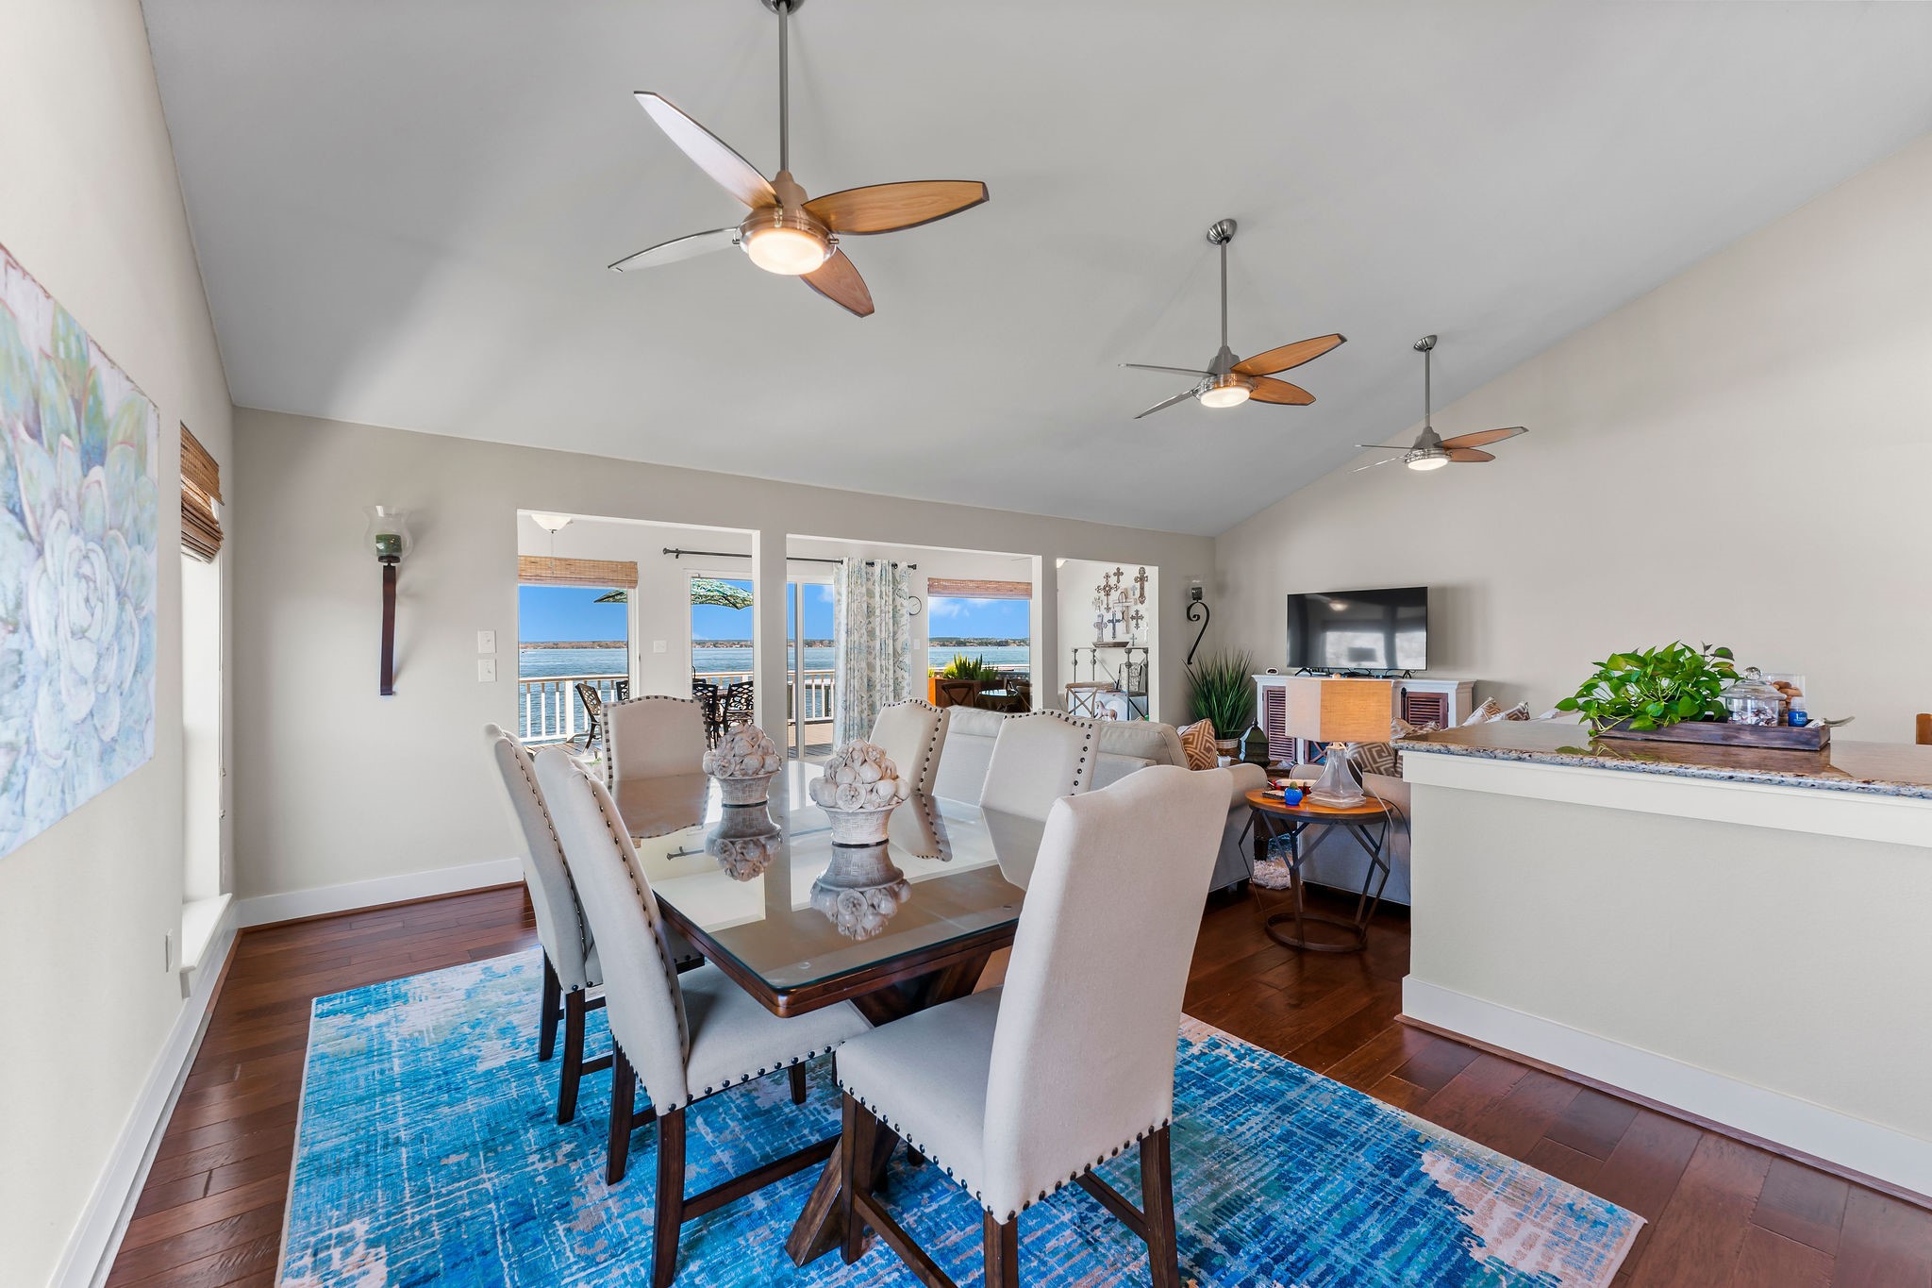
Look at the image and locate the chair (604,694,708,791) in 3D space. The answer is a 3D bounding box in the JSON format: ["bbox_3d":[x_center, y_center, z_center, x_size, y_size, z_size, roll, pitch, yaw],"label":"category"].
[{"bbox_3d":[-1.218,0.774,3.182,0.475,1.095,0.660,-1,0,-39],"label":"chair"}]

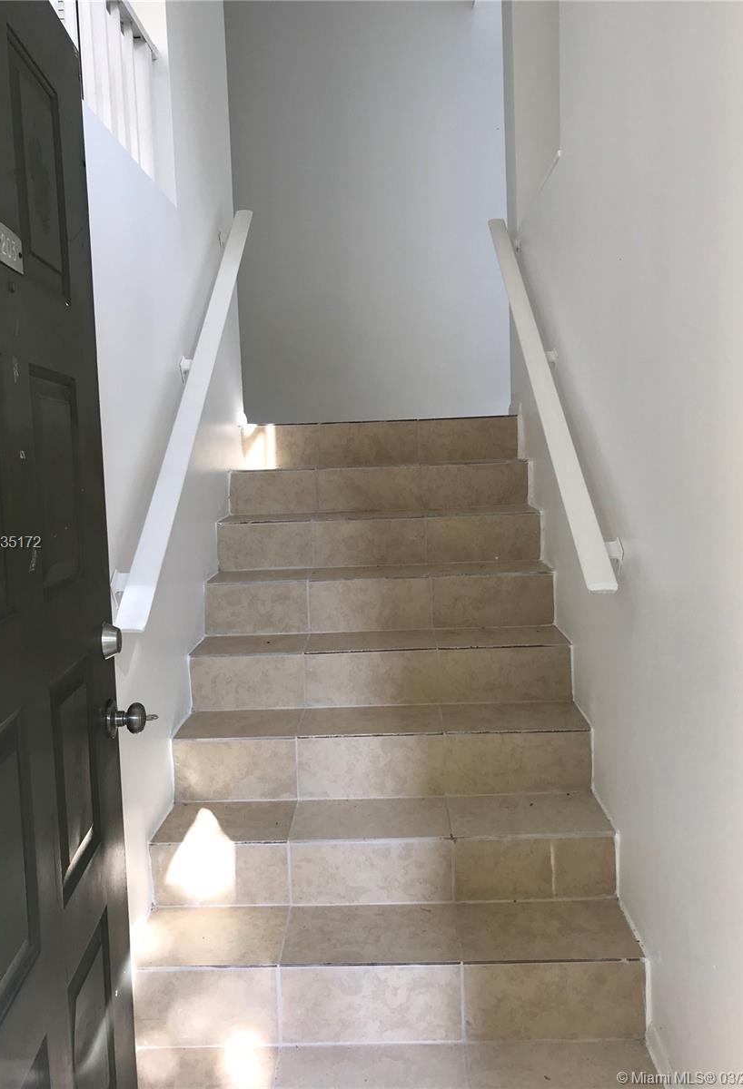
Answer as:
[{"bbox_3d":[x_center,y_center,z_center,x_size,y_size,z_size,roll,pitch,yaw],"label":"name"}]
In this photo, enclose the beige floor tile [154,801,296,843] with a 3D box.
[{"bbox_3d":[-0.391,0.763,2.414,0.353,0.013,0.267,-2,7,1],"label":"beige floor tile"}]

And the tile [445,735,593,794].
[{"bbox_3d":[0.420,0.624,2.525,0.415,0.181,0.013,-2,7,1],"label":"tile"}]

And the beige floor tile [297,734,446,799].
[{"bbox_3d":[0.000,0.642,2.558,0.428,0.180,0.020,-2,6,2],"label":"beige floor tile"}]

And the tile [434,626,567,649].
[{"bbox_3d":[0.419,0.312,2.898,0.415,0.013,0.272,-2,7,1],"label":"tile"}]

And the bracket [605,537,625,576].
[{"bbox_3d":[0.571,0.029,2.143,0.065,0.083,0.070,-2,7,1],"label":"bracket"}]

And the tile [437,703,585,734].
[{"bbox_3d":[0.420,0.523,2.645,0.415,0.013,0.271,-2,7,1],"label":"tile"}]

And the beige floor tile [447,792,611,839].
[{"bbox_3d":[0.421,0.739,2.396,0.415,0.013,0.267,-2,7,1],"label":"beige floor tile"}]

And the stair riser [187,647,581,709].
[{"bbox_3d":[0.029,0.426,2.808,1.213,0.178,0.020,-2,6,2],"label":"stair riser"}]

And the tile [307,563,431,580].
[{"bbox_3d":[-0.004,0.107,3.188,0.427,0.020,0.264,-2,6,2],"label":"tile"}]

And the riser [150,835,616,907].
[{"bbox_3d":[0.028,0.854,2.308,1.213,0.172,0.020,-2,6,2],"label":"riser"}]

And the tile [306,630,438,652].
[{"bbox_3d":[-0.001,0.327,2.932,0.426,0.020,0.268,-2,6,2],"label":"tile"}]

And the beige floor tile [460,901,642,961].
[{"bbox_3d":[0.423,0.953,2.165,0.419,0.020,0.260,-2,6,2],"label":"beige floor tile"}]

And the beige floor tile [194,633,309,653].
[{"bbox_3d":[-0.396,0.339,2.943,0.359,0.020,0.268,-2,6,2],"label":"beige floor tile"}]

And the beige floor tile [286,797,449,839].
[{"bbox_3d":[0.000,0.758,2.428,0.425,0.020,0.258,-2,6,2],"label":"beige floor tile"}]

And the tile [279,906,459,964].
[{"bbox_3d":[0.000,0.955,2.157,0.421,0.013,0.266,-2,7,1],"label":"tile"}]

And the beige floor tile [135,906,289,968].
[{"bbox_3d":[-0.396,0.979,2.189,0.360,0.020,0.260,-2,6,2],"label":"beige floor tile"}]

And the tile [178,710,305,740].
[{"bbox_3d":[-0.395,0.554,2.689,0.362,0.020,0.261,-2,6,2],"label":"tile"}]

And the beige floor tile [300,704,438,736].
[{"bbox_3d":[-0.002,0.536,2.655,0.421,0.013,0.271,-2,7,1],"label":"beige floor tile"}]

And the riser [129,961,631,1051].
[{"bbox_3d":[0.031,1.060,2.043,1.200,0.196,0.020,-2,7,1],"label":"riser"}]

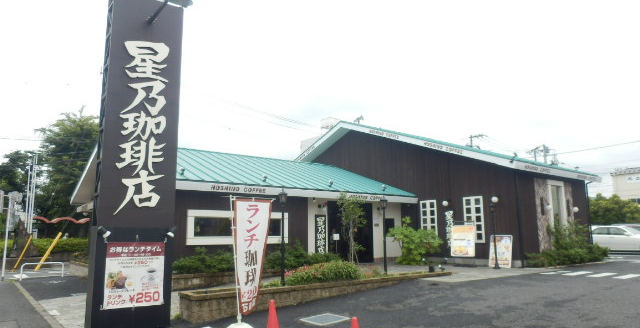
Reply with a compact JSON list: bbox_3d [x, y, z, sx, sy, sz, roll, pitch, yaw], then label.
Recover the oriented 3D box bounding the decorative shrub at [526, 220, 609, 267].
[{"bbox_3d":[9.694,3.036,17.162,5.200,1.650,1.100,7,-12,-36],"label":"decorative shrub"}]

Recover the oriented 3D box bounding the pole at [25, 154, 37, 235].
[{"bbox_3d":[-17.439,2.399,26.530,0.400,5.790,0.350,7,-12,-37],"label":"pole"}]

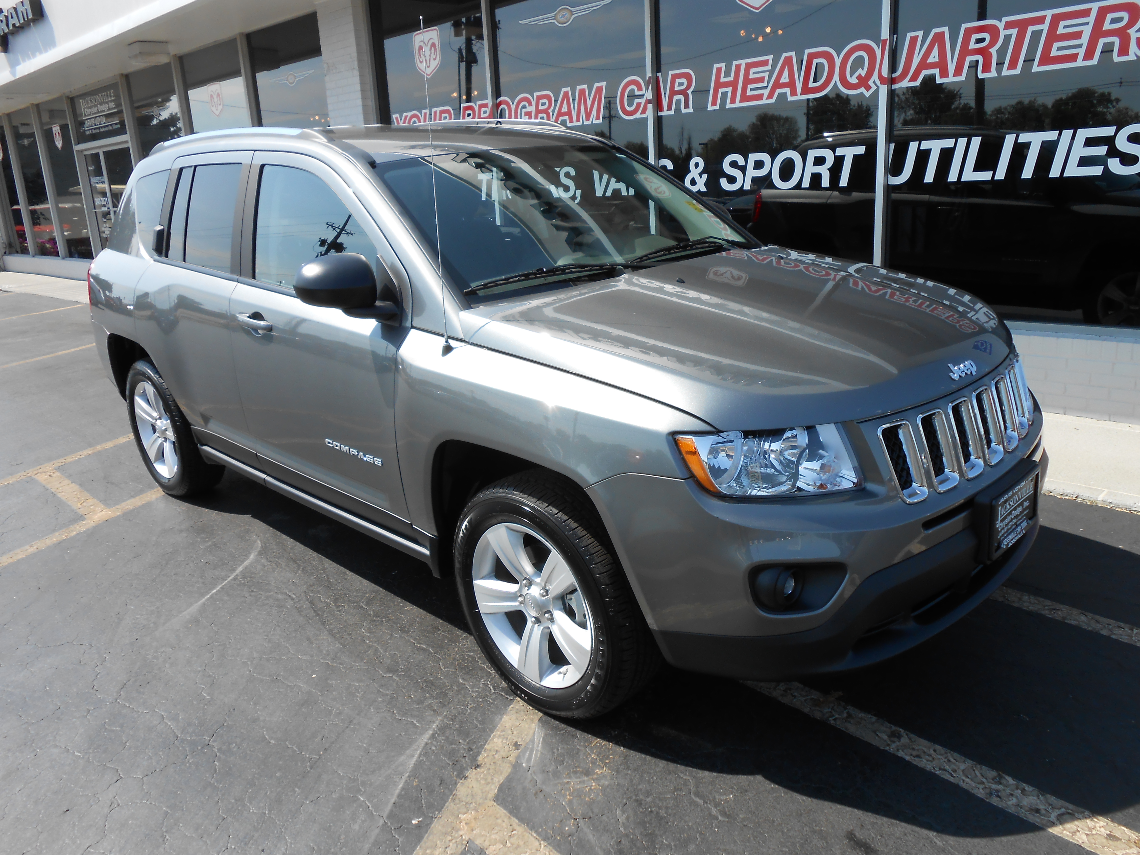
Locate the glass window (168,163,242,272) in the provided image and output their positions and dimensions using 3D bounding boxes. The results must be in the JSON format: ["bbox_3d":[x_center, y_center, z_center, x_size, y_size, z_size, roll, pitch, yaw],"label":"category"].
[{"bbox_3d":[-1.468,-0.838,3.420,0.575,0.410,0.050,14,7,43],"label":"glass window"}]

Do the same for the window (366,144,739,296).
[{"bbox_3d":[0.013,-0.756,3.001,1.410,0.120,0.740,-20,60,-42],"label":"window"}]

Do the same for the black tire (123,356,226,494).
[{"bbox_3d":[-1.905,-0.009,4.142,0.685,0.685,0.220,14,25,42],"label":"black tire"}]

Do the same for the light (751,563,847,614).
[{"bbox_3d":[0.512,0.368,1.942,0.210,0.135,0.120,-15,22,-33],"label":"light"}]

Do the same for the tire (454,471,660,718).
[{"bbox_3d":[-0.040,0.461,2.387,0.685,0.685,0.220,15,25,43],"label":"tire"}]

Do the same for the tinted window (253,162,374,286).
[{"bbox_3d":[-0.832,-0.646,2.809,0.830,0.450,0.050,14,6,42],"label":"tinted window"}]

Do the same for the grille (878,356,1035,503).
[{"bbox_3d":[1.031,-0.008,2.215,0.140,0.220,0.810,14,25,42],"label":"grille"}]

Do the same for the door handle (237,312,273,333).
[{"bbox_3d":[-1.110,-0.368,3.001,0.250,0.048,0.050,14,24,43],"label":"door handle"}]

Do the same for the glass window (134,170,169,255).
[{"bbox_3d":[-1.873,-0.957,3.815,0.060,0.370,0.490,7,6,-40],"label":"glass window"}]

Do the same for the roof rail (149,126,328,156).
[{"bbox_3d":[-1.391,-1.154,3.450,1.600,0.078,0.050,14,24,43],"label":"roof rail"}]

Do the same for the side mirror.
[{"bbox_3d":[-0.605,-0.388,2.377,0.200,0.205,0.245,14,24,43],"label":"side mirror"}]

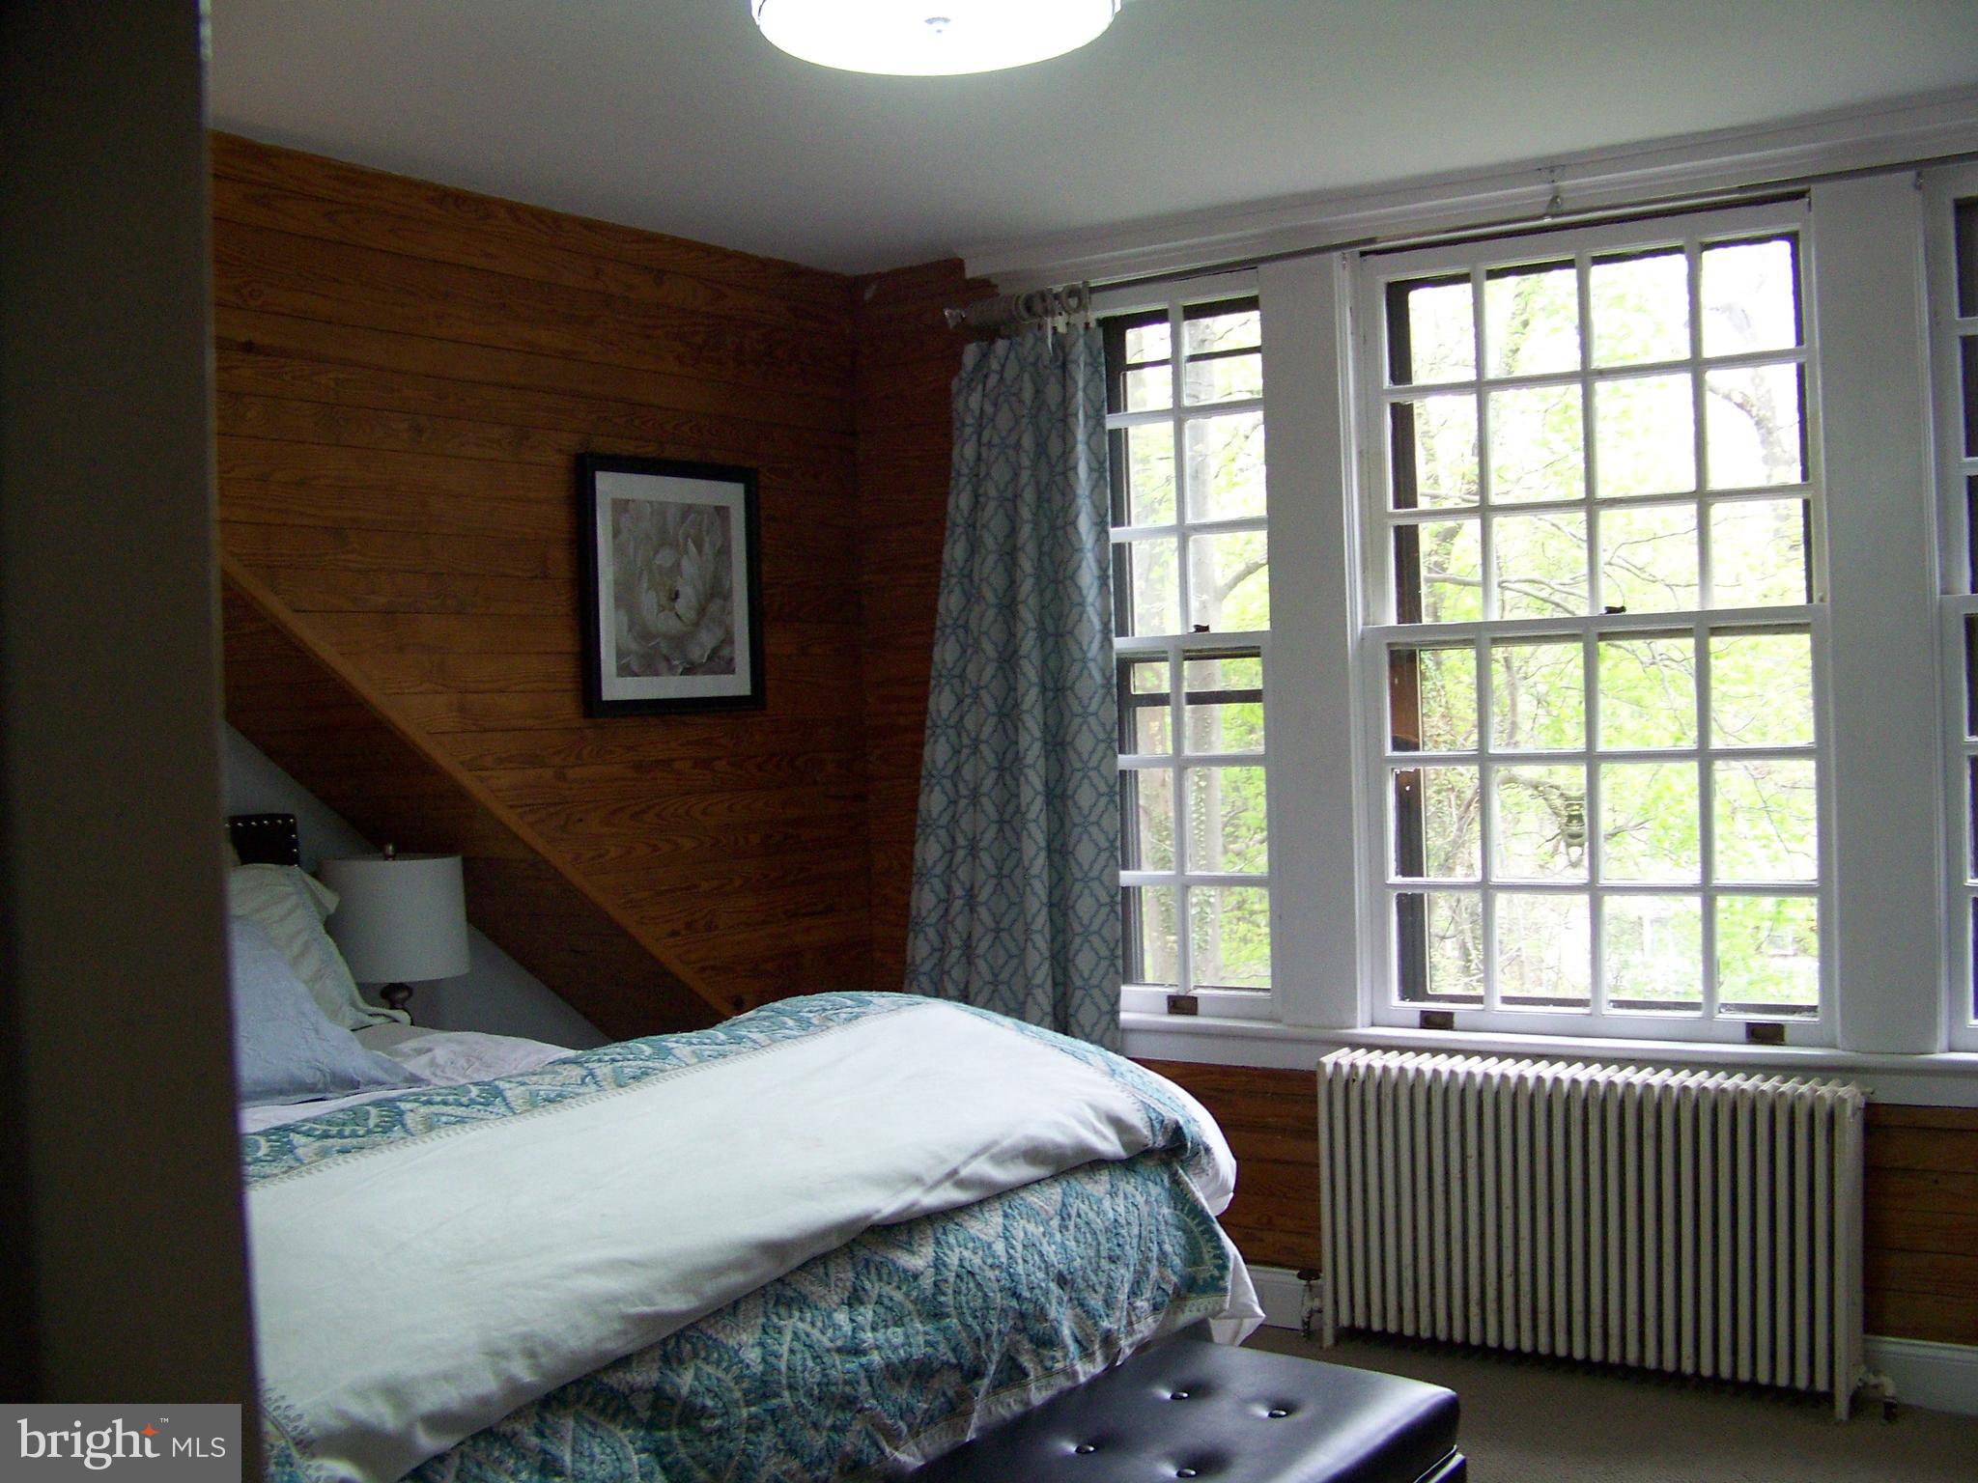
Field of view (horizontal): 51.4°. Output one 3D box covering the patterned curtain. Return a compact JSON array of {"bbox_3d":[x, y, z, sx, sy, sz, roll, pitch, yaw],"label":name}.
[{"bbox_3d":[0.025,0.129,5.027,0.610,2.220,0.160,-1,1,31],"label":"patterned curtain"}]

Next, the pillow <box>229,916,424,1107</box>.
[{"bbox_3d":[-1.529,0.540,4.083,0.660,0.460,0.170,-3,-41,-47],"label":"pillow"}]

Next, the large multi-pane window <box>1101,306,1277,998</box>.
[{"bbox_3d":[0.453,-0.208,4.887,0.490,1.700,0.100,-1,1,31],"label":"large multi-pane window"}]

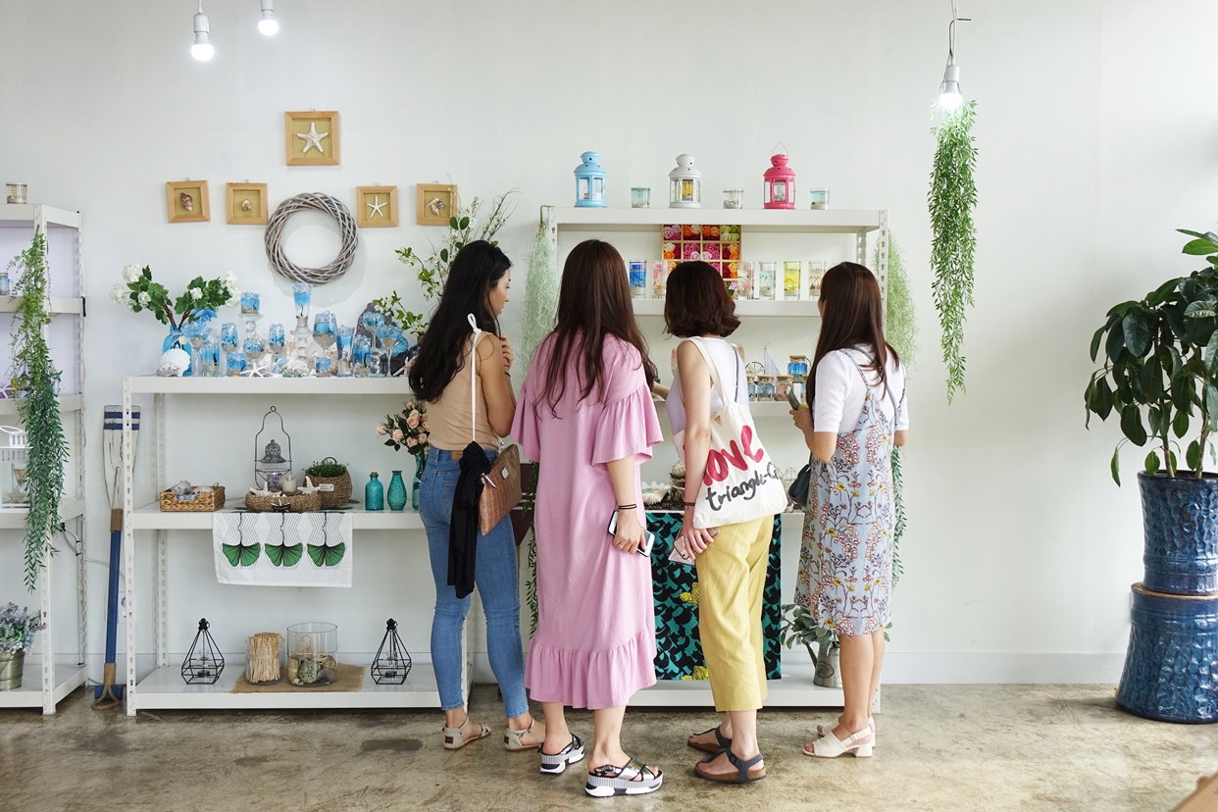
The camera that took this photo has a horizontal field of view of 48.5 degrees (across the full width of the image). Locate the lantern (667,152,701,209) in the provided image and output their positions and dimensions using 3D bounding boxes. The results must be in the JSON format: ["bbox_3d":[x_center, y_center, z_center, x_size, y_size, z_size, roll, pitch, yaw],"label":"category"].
[{"bbox_3d":[0.276,-0.805,4.889,0.121,0.210,0.121,0,3,-2],"label":"lantern"}]

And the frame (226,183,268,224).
[{"bbox_3d":[-1.364,-0.762,5.102,0.153,0.153,0.030,0,3,-2],"label":"frame"}]

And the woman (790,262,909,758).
[{"bbox_3d":[0.792,0.330,4.461,0.350,1.595,0.420,3,4,41],"label":"woman"}]

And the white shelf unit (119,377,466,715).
[{"bbox_3d":[-1.110,0.491,4.967,1.200,1.200,0.370,0,3,-2],"label":"white shelf unit"}]

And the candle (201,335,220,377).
[{"bbox_3d":[-1.424,-0.178,4.837,0.066,0.148,0.066,0,3,-2],"label":"candle"}]

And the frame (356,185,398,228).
[{"bbox_3d":[-0.876,-0.753,5.120,0.159,0.156,0.032,0,3,-2],"label":"frame"}]

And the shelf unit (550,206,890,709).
[{"bbox_3d":[0.381,0.196,5.006,1.200,1.800,0.400,0,3,-2],"label":"shelf unit"}]

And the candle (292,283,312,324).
[{"bbox_3d":[-1.110,-0.362,4.904,0.072,0.168,0.072,0,3,-2],"label":"candle"}]

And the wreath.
[{"bbox_3d":[-1.115,-0.627,5.073,0.345,0.345,0.065,0,3,-2],"label":"wreath"}]

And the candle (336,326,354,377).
[{"bbox_3d":[-0.941,-0.194,4.823,0.071,0.184,0.071,0,3,-2],"label":"candle"}]

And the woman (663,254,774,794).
[{"bbox_3d":[0.344,0.343,4.217,0.330,1.590,0.440,2,4,33],"label":"woman"}]

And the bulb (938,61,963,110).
[{"bbox_3d":[1.071,-0.996,4.236,0.066,0.140,0.066,0,3,-2],"label":"bulb"}]

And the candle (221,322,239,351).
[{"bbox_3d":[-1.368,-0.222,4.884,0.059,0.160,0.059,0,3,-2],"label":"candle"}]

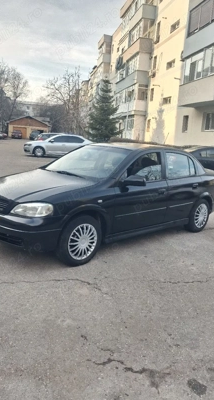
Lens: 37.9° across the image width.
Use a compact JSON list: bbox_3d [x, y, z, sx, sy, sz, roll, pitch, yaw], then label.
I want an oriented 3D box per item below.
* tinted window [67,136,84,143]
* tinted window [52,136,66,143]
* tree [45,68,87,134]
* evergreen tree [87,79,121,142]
[{"bbox_3d":[-2.050,-3.949,20.300,1.060,0.410,0.080,2,11,-8],"label":"tinted window"},{"bbox_3d":[-3.125,-3.910,20.100,0.930,0.410,0.080,2,11,-8],"label":"tinted window"},{"bbox_3d":[-5.799,-13.128,44.363,5.710,10.500,5.710,4,11,0],"label":"tree"},{"bbox_3d":[-0.283,-8.043,30.010,3.130,6.910,3.130,4,11,0],"label":"evergreen tree"}]

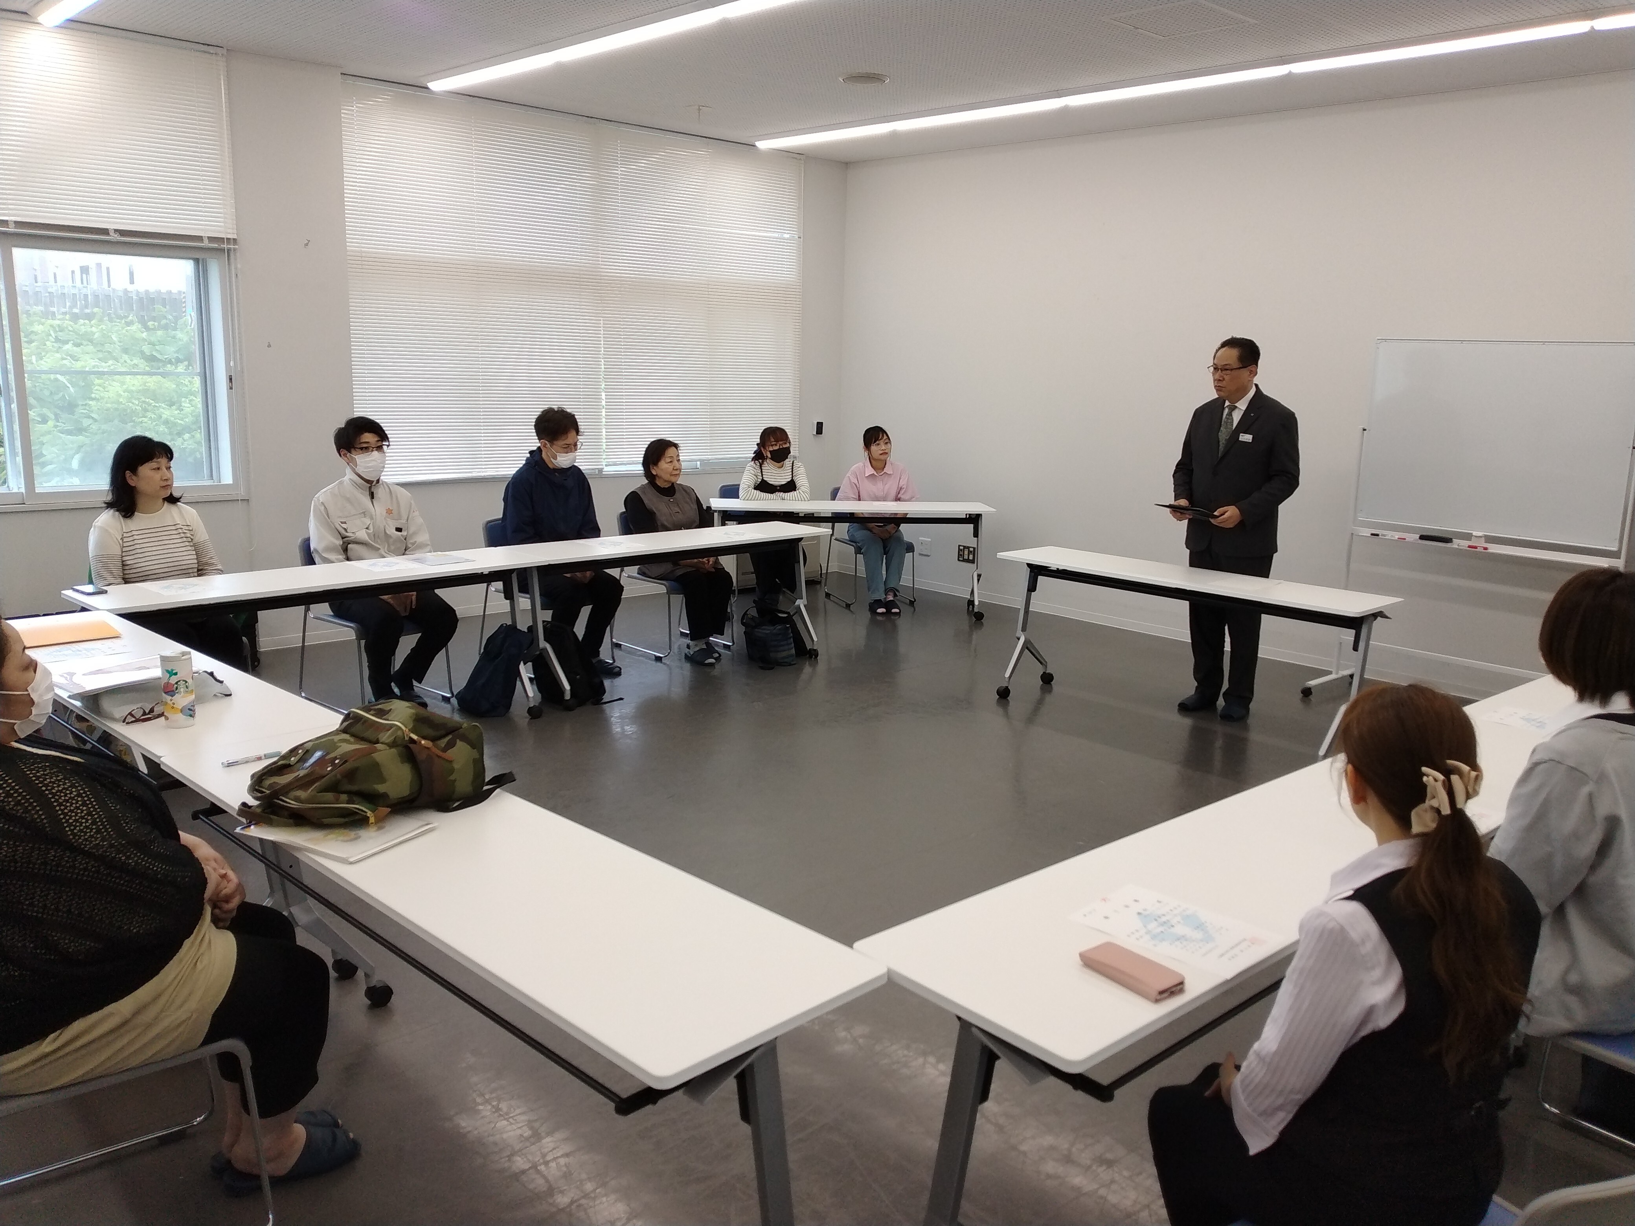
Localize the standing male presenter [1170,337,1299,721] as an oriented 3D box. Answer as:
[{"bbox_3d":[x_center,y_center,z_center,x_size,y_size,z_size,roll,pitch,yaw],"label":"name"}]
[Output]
[{"bbox_3d":[1.980,-0.398,6.119,0.450,1.770,0.580,-8,15,-39],"label":"standing male presenter"}]

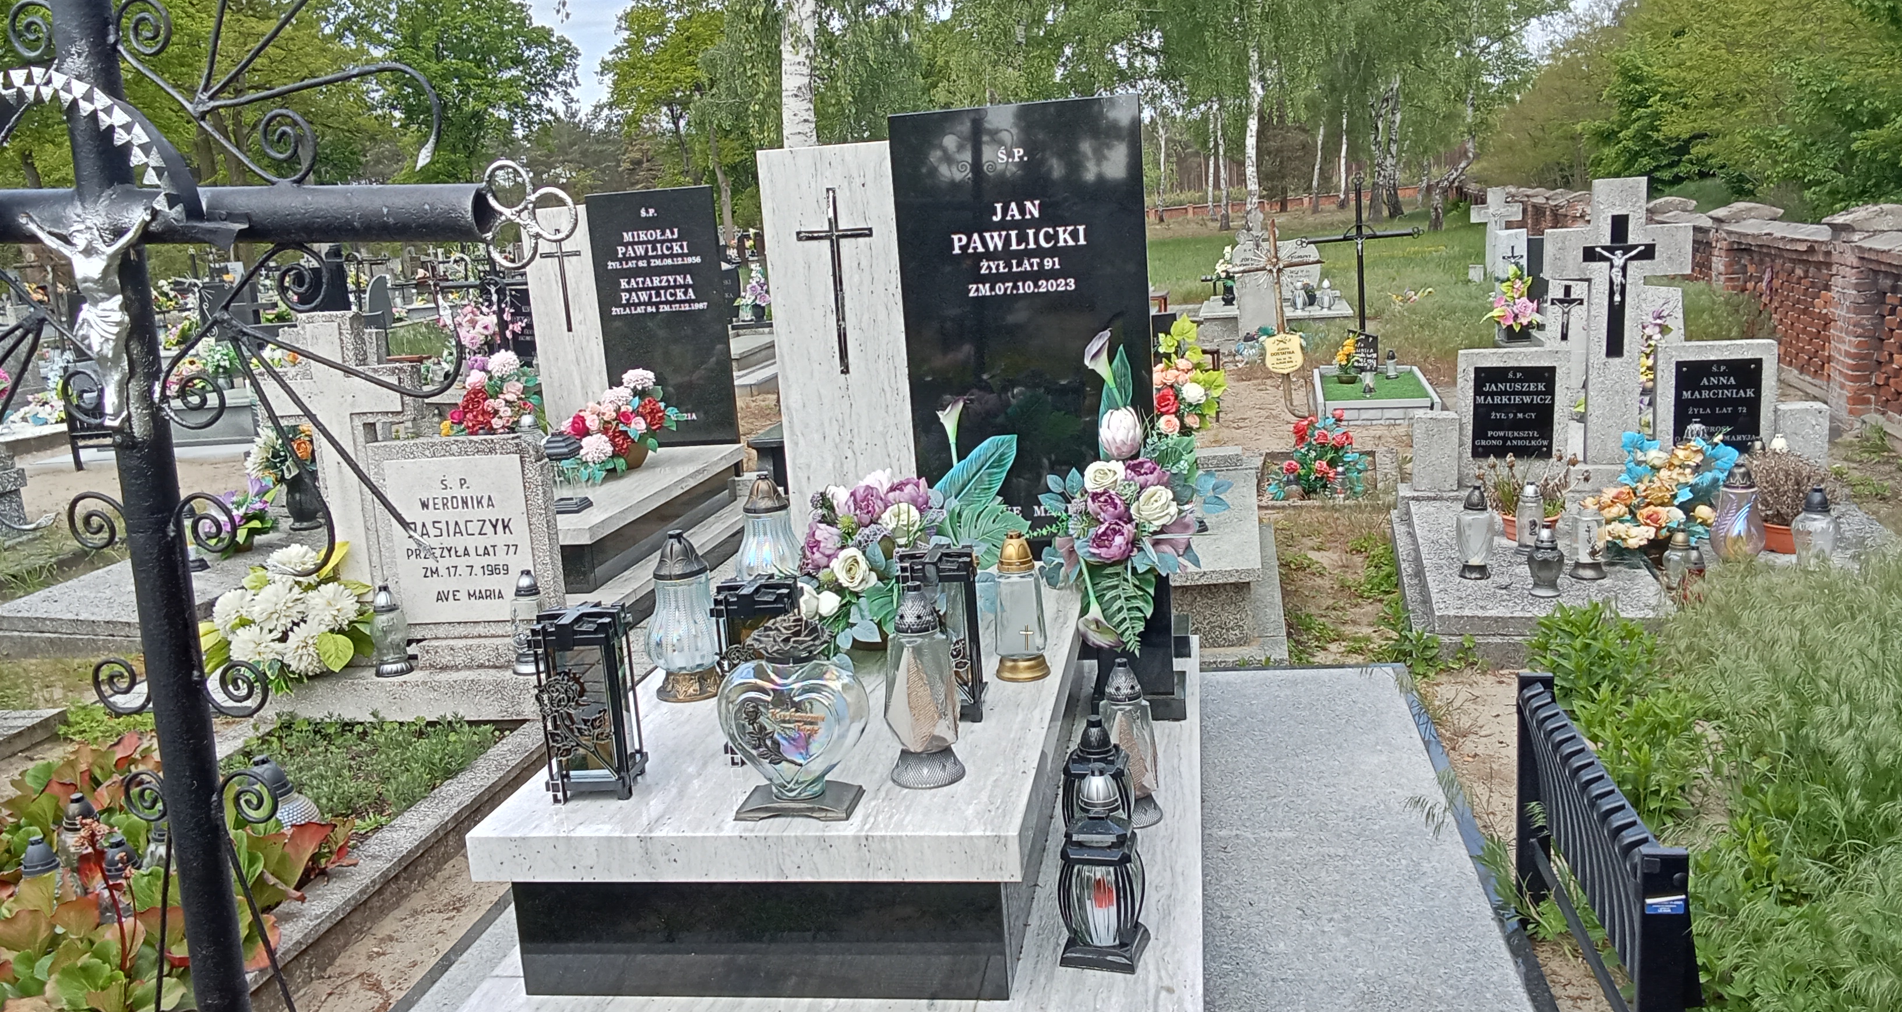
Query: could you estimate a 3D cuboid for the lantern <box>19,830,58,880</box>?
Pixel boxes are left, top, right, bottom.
[{"bbox_3d":[-2.019,0.844,3.311,0.100,0.245,0.100,-3,11,10],"label":"lantern"}]

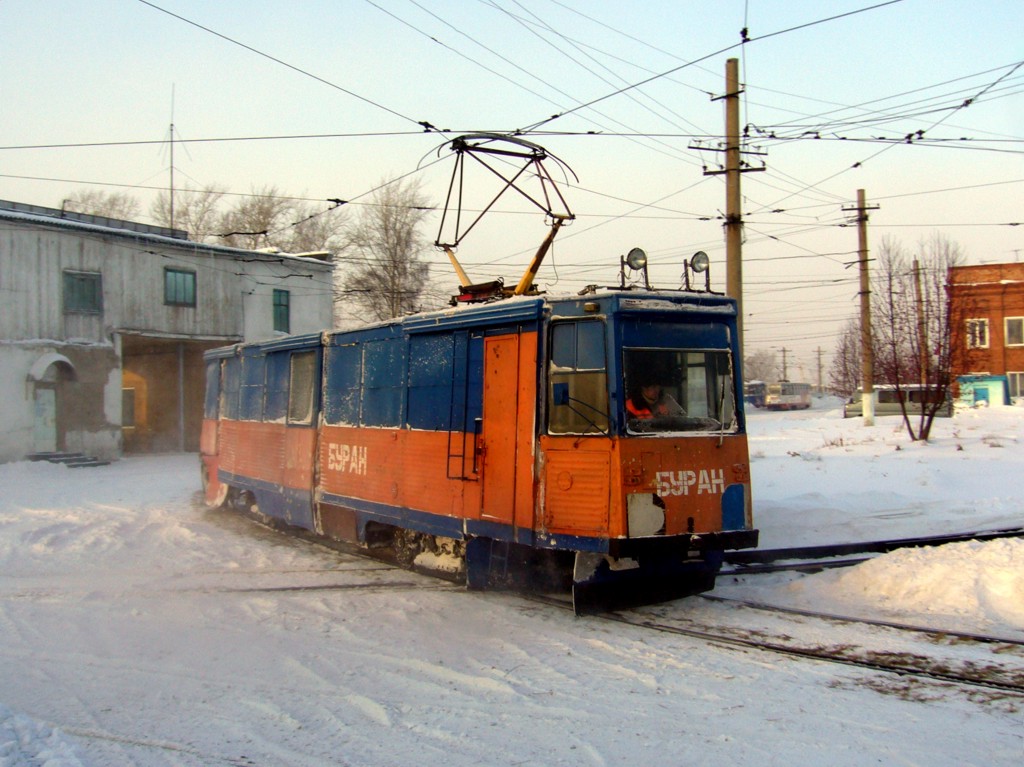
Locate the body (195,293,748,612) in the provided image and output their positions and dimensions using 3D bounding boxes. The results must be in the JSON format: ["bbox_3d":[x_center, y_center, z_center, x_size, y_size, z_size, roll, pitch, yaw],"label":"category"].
[{"bbox_3d":[-1.831,0.740,15.317,2.500,3.250,13.000,1,-1,-33],"label":"body"}]

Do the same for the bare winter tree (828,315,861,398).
[{"bbox_3d":[18.803,-1.401,58.000,2.300,4.600,2.300,0,-1,0],"label":"bare winter tree"}]

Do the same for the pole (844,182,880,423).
[{"bbox_3d":[13.171,-2.902,39.000,1.350,8.900,0.450,0,-1,11],"label":"pole"}]

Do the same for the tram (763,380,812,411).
[{"bbox_3d":[32.471,1.647,121.679,2.500,3.100,14.000,0,-1,28],"label":"tram"}]

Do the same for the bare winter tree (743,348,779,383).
[{"bbox_3d":[41.852,-1.353,175.000,6.800,9.000,6.800,0,-1,0],"label":"bare winter tree"}]

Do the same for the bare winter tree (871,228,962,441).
[{"bbox_3d":[11.391,-1.345,29.000,2.600,5.800,2.600,0,-1,0],"label":"bare winter tree"}]

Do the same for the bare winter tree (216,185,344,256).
[{"bbox_3d":[-14.440,-4.638,64.000,8.000,14.500,8.000,0,-1,0],"label":"bare winter tree"}]

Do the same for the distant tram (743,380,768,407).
[{"bbox_3d":[31.038,1.459,125.110,2.500,3.100,14.000,0,-1,26],"label":"distant tram"}]

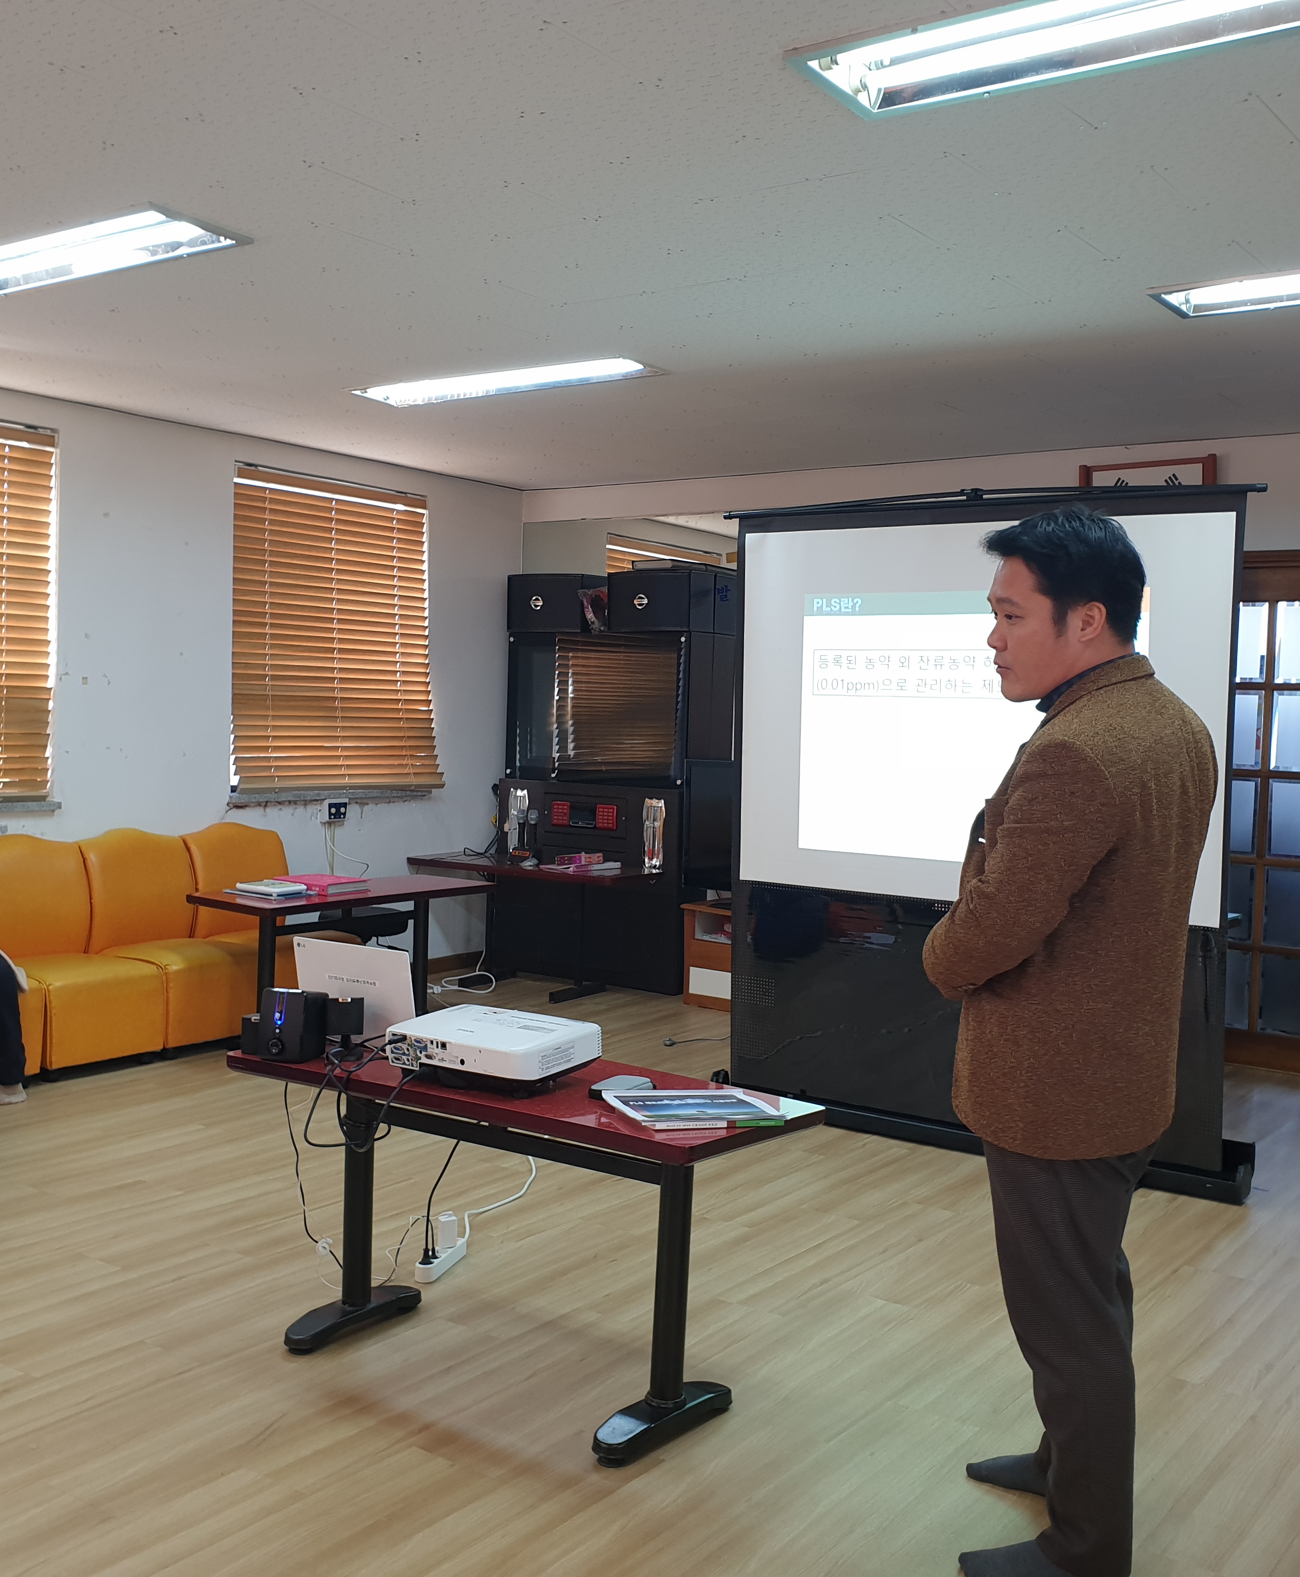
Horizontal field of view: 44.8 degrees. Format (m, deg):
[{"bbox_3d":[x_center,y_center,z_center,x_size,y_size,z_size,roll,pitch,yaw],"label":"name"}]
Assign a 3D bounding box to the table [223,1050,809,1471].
[{"bbox_3d":[-0.282,0.904,3.188,1.139,0.642,0.411,3,3,32],"label":"table"}]

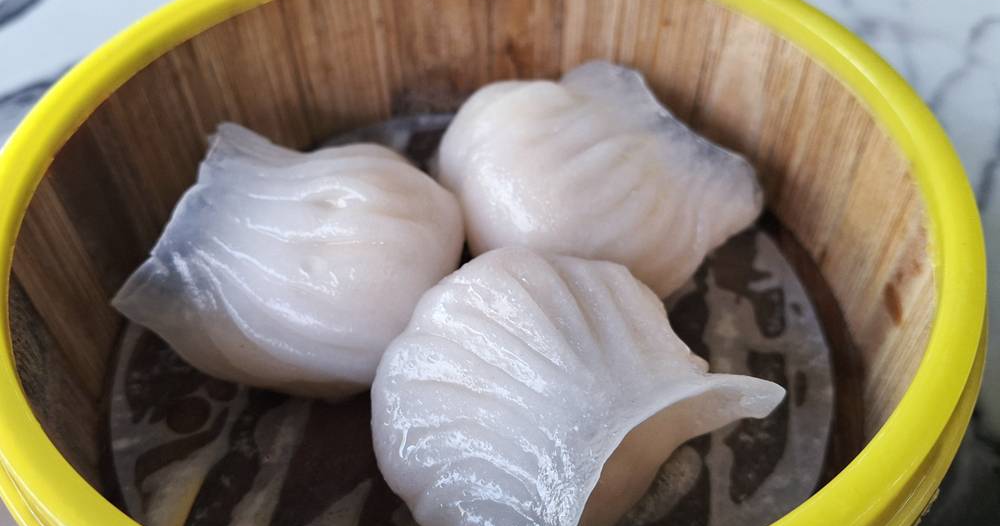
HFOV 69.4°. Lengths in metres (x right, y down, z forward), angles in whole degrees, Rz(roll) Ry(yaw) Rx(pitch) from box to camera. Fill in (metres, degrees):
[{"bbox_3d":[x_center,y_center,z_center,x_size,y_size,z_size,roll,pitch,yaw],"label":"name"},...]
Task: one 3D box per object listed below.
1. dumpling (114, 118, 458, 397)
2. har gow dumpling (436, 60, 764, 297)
[{"bbox_3d":[-0.038,-0.004,0.142,0.058,0.031,0.056,6,50,6],"label":"dumpling"},{"bbox_3d":[0.017,-0.018,0.153,0.051,0.031,0.059,-30,55,-22],"label":"har gow dumpling"}]

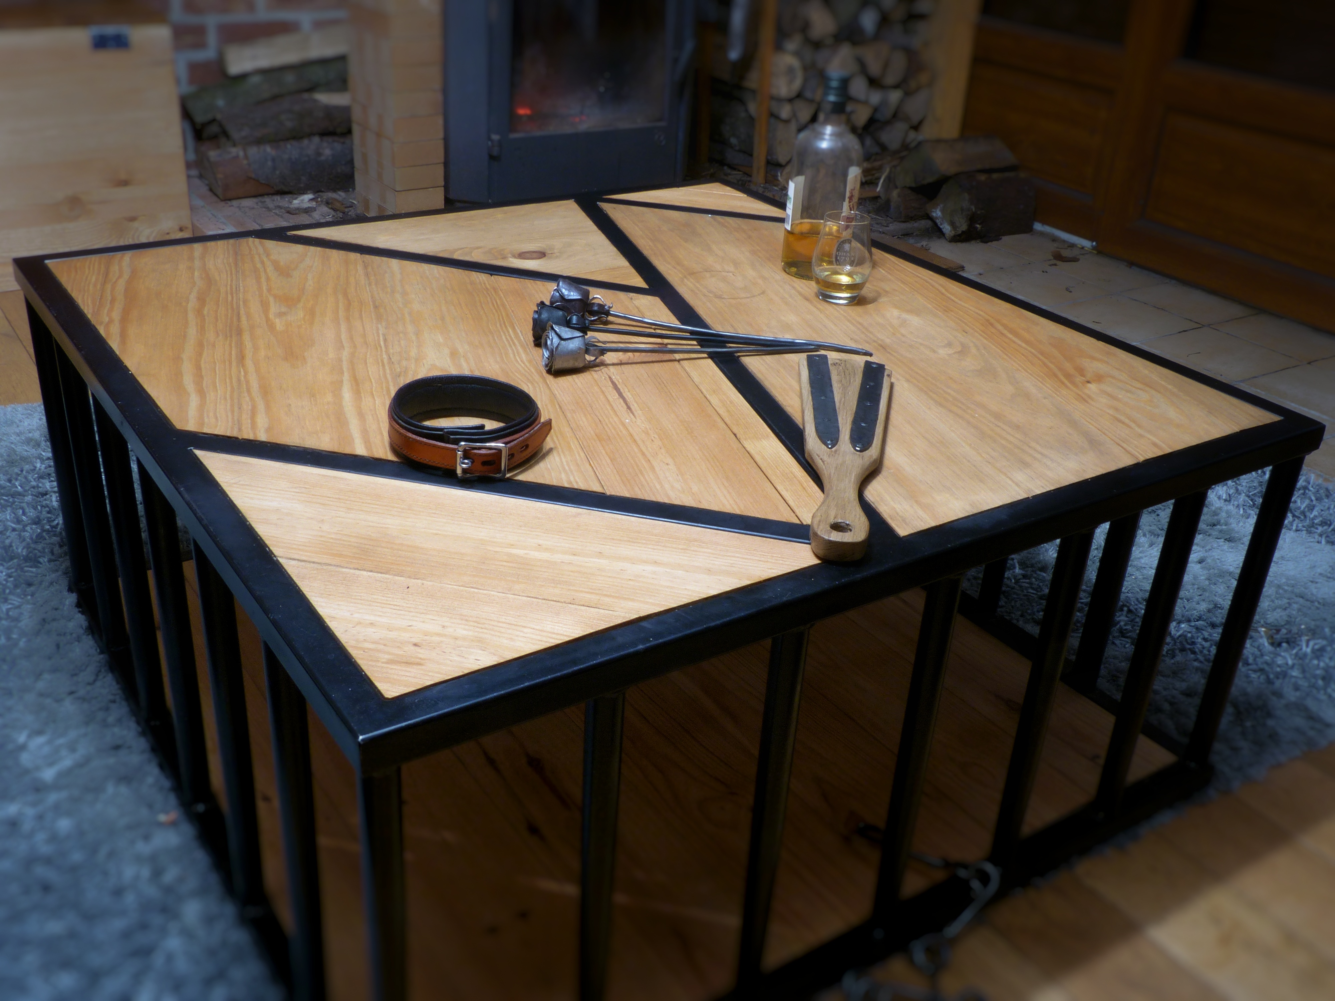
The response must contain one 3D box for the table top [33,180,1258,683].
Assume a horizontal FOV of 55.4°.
[{"bbox_3d":[-0.049,-0.165,1.365,0.950,0.030,0.950,-15,33,-31],"label":"table top"}]

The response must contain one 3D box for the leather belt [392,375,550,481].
[{"bbox_3d":[-0.171,-0.066,1.089,0.128,0.042,0.134,-5,29,-16],"label":"leather belt"}]

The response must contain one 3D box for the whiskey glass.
[{"bbox_3d":[0.205,-0.281,1.479,0.069,0.097,0.069,0,28,-7],"label":"whiskey glass"}]

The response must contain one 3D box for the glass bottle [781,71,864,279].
[{"bbox_3d":[0.195,-0.392,1.535,0.092,0.240,0.092,9,28,9],"label":"glass bottle"}]

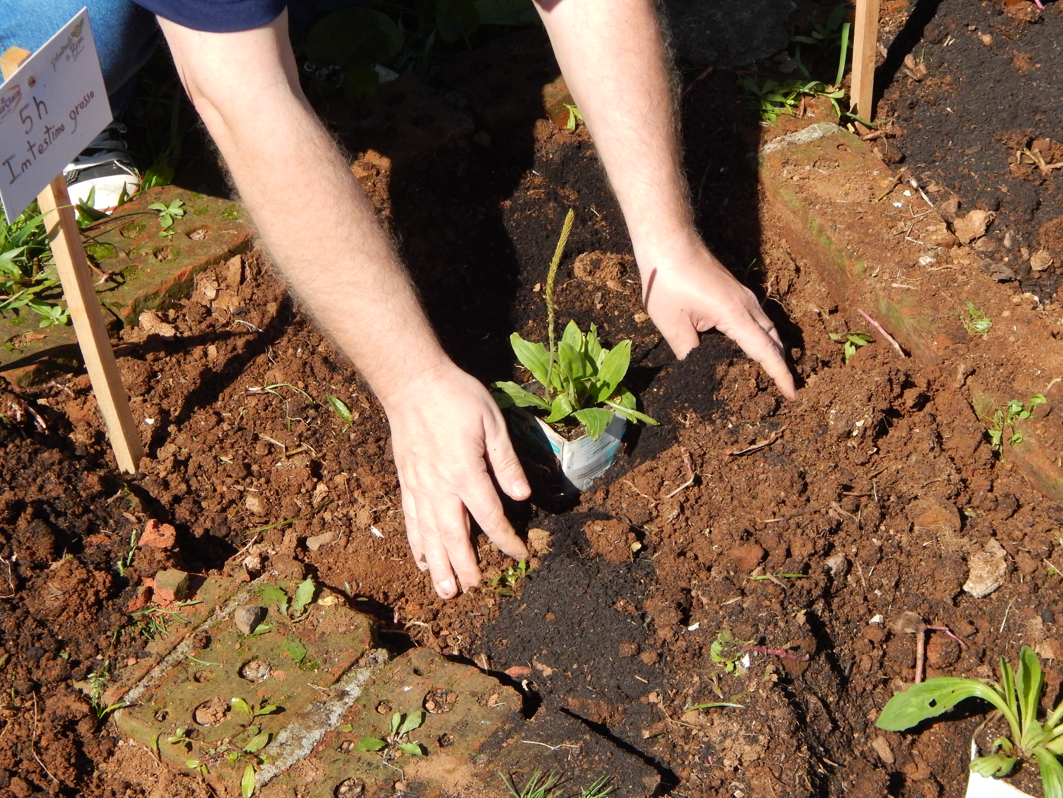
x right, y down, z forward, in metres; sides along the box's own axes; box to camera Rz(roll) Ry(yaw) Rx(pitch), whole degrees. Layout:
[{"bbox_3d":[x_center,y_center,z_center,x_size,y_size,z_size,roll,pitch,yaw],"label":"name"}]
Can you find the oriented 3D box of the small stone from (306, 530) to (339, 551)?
[{"bbox_3d":[-0.179,0.121,1.996,0.027,0.013,0.014,-13,42,-15],"label":"small stone"}]

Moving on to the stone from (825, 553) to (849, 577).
[{"bbox_3d":[0.252,0.136,1.926,0.021,0.018,0.022,-2,39,0],"label":"stone"}]

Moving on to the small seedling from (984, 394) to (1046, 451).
[{"bbox_3d":[0.431,0.021,2.085,0.050,0.030,0.050,0,40,0],"label":"small seedling"}]

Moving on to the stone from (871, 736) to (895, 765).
[{"bbox_3d":[0.274,0.274,1.820,0.011,0.009,0.026,-21,45,-22],"label":"stone"}]

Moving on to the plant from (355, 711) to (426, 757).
[{"bbox_3d":[-0.106,0.253,1.764,0.052,0.020,0.036,-2,39,0],"label":"plant"}]

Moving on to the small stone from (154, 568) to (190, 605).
[{"bbox_3d":[-0.296,0.154,1.919,0.030,0.024,0.026,-7,41,-8],"label":"small stone"}]

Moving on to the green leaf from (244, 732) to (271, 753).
[{"bbox_3d":[-0.208,0.259,1.766,0.012,0.006,0.026,23,45,28],"label":"green leaf"}]

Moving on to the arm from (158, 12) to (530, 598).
[{"bbox_3d":[-0.164,-0.088,2.005,0.140,0.130,0.550,-23,81,-3],"label":"arm"}]

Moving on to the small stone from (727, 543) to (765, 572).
[{"bbox_3d":[0.183,0.136,1.994,0.033,0.014,0.027,0,40,0],"label":"small stone"}]

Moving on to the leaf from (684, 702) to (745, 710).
[{"bbox_3d":[0.146,0.244,1.857,0.047,0.006,0.006,-3,41,-4],"label":"leaf"}]

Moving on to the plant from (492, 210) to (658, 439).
[{"bbox_3d":[0.036,-0.065,2.020,0.140,0.225,0.125,0,40,0],"label":"plant"}]

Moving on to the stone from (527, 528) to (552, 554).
[{"bbox_3d":[0.007,0.120,1.972,0.021,0.019,0.024,-2,39,0],"label":"stone"}]

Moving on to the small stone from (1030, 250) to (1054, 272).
[{"bbox_3d":[0.499,-0.135,2.280,0.023,0.014,0.022,0,40,0],"label":"small stone"}]

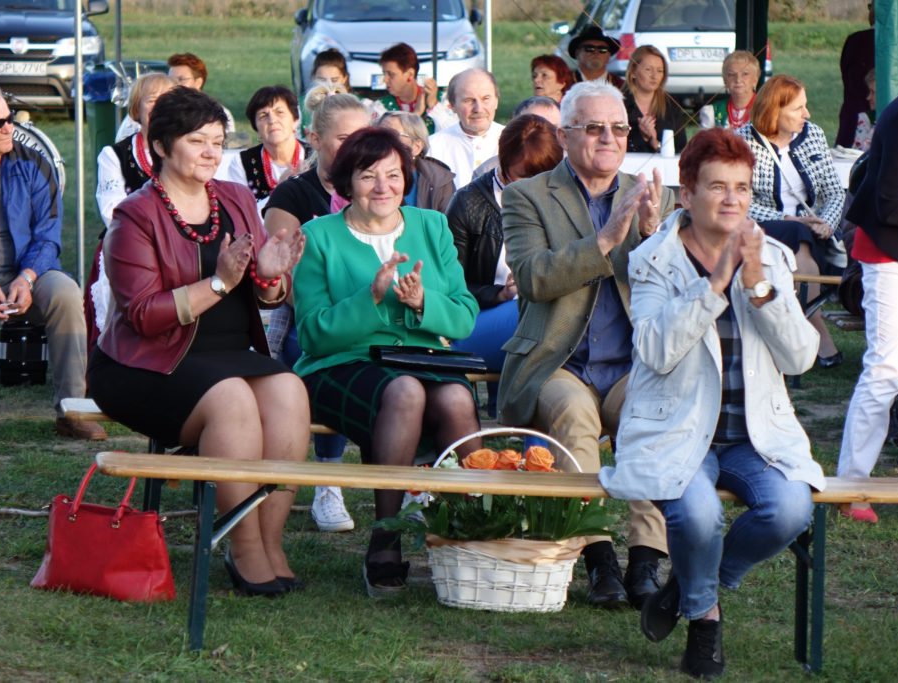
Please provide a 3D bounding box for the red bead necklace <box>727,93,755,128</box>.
[{"bbox_3d":[1.549,-1.216,21.800,0.155,0.190,0.140,0,6,2],"label":"red bead necklace"}]

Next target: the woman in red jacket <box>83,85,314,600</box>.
[{"bbox_3d":[-0.675,0.000,11.150,0.500,1.340,0.700,-4,7,-31],"label":"woman in red jacket"}]

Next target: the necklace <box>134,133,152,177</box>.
[{"bbox_3d":[-1.205,-0.745,16.600,0.160,0.210,0.150,-3,6,-24],"label":"necklace"}]

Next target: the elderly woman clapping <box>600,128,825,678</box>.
[{"bbox_3d":[0.670,0.150,10.500,0.540,1.360,0.680,-3,6,-21],"label":"elderly woman clapping"}]

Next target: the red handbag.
[{"bbox_3d":[-0.925,0.492,11.080,0.375,0.385,0.180,1,6,9],"label":"red handbag"}]

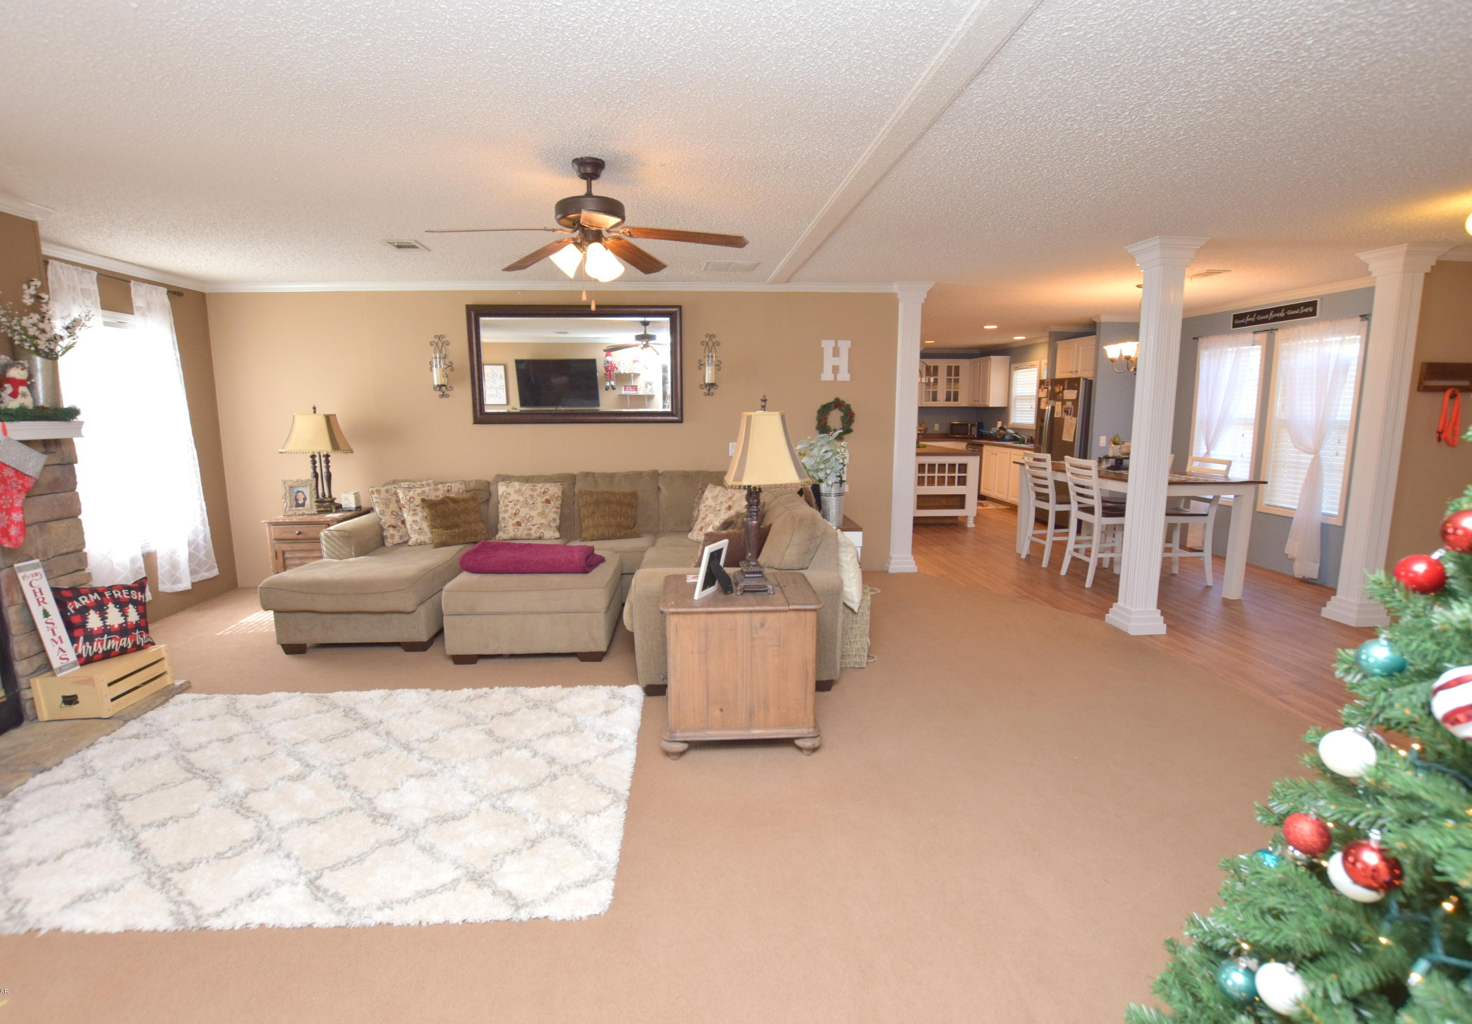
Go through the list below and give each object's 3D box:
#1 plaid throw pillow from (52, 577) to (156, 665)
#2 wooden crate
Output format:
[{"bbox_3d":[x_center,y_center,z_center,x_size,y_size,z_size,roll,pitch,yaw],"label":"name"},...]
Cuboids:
[{"bbox_3d":[-3.079,0.526,3.128,0.140,0.390,0.410,-6,6,23],"label":"plaid throw pillow"},{"bbox_3d":[-3.087,0.822,3.129,0.295,0.220,0.410,-1,8,-5],"label":"wooden crate"}]

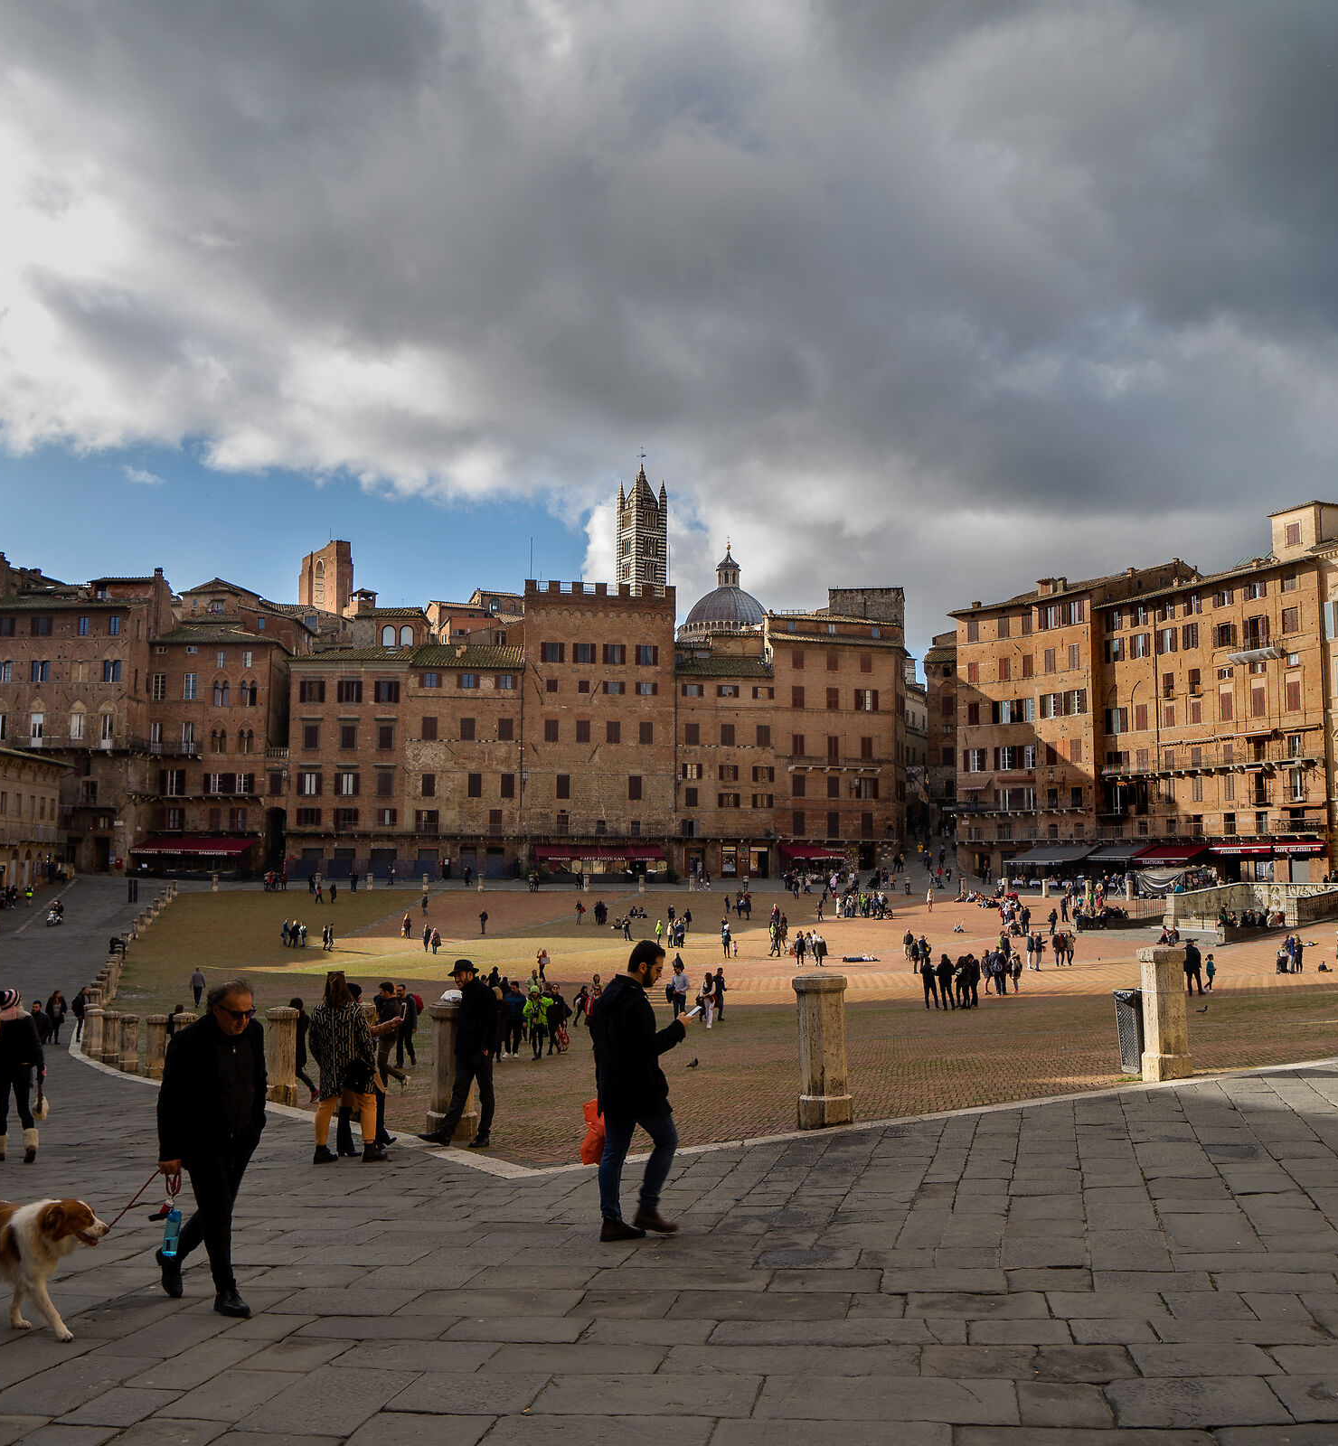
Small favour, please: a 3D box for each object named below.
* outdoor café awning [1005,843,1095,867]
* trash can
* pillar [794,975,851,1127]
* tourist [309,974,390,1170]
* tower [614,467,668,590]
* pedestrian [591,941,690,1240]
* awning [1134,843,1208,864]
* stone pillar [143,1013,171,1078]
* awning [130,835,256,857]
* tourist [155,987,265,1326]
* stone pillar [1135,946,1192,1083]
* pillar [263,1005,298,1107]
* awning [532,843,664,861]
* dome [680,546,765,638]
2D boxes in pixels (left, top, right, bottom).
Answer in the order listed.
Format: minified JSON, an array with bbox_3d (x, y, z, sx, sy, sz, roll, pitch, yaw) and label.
[{"bbox_3d":[30.919,10.700,117.000,3.000,1.650,7.200,3,-6,-26],"label":"outdoor café awning"},{"bbox_3d":[4.928,3.290,15.360,0.280,0.890,0.340,4,-6,-34],"label":"trash can"},{"bbox_3d":[1.386,2.934,13.000,0.470,1.360,0.470,3,-7,-28],"label":"pillar"},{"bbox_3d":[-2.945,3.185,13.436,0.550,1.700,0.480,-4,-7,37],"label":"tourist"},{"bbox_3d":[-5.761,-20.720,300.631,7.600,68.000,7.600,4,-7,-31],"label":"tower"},{"bbox_3d":[-0.149,2.226,8.750,0.620,1.760,0.520,0,-6,0],"label":"pedestrian"},{"bbox_3d":[36.937,9.721,106.300,2.600,1.450,4.700,3,-6,-22],"label":"awning"},{"bbox_3d":[-10.910,6.859,30.892,0.520,1.360,0.520,2,-6,-19],"label":"stone pillar"},{"bbox_3d":[-40.597,10.512,123.500,9.600,1.500,3.700,0,-6,5],"label":"awning"},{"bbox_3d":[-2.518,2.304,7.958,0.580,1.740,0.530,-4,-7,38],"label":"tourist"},{"bbox_3d":[5.223,3.052,15.282,0.520,1.360,0.520,-1,-5,9],"label":"stone pillar"},{"bbox_3d":[-5.620,4.853,21.070,0.470,1.380,0.470,3,-6,-24],"label":"pillar"},{"bbox_3d":[-5.934,11.150,123.500,11.100,1.450,3.000,1,-6,-10],"label":"awning"},{"bbox_3d":[12.964,-28.535,316.072,20.500,20.500,20.500,0,-5,0],"label":"dome"}]

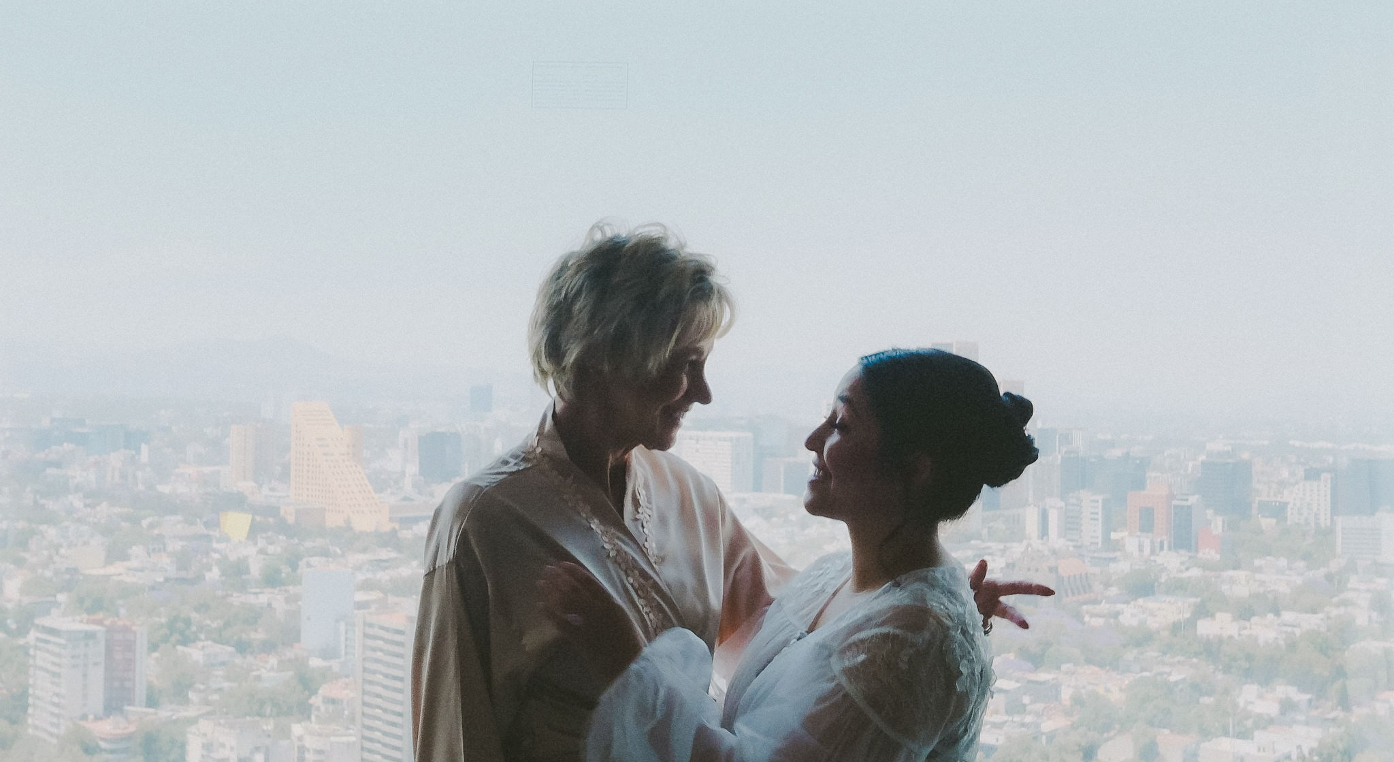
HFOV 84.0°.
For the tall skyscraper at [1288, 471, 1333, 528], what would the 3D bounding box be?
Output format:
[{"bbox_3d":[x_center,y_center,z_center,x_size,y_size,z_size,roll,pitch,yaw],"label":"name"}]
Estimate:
[{"bbox_3d":[471.410,91.070,595.000,25.830,41.810,16.140,0,-2,45],"label":"tall skyscraper"}]

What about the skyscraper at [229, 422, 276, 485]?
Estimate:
[{"bbox_3d":[-461.580,76.940,804.230,30.000,65.500,25.000,0,-1,14],"label":"skyscraper"}]

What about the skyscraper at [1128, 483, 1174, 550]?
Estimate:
[{"bbox_3d":[310.030,92.750,529.020,22.500,47.500,22.000,0,-2,43],"label":"skyscraper"}]

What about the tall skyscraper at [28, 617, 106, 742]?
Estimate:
[{"bbox_3d":[-180.600,85.330,222.000,19.500,31.000,11.000,0,-1,27],"label":"tall skyscraper"}]

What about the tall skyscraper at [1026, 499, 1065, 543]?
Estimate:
[{"bbox_3d":[234.350,94.360,520.000,20.180,27.260,15.090,0,-1,42],"label":"tall skyscraper"}]

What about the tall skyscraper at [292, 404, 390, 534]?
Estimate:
[{"bbox_3d":[-243.380,56.190,525.000,60.240,81.680,25.680,0,-1,28],"label":"tall skyscraper"}]

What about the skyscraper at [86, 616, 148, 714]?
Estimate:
[{"bbox_3d":[-178.170,89.470,237.750,15.000,32.000,10.500,1,-1,-12],"label":"skyscraper"}]

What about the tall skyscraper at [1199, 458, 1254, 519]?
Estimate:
[{"bbox_3d":[447.250,92.100,655.000,38.230,49.810,27.610,2,-1,-38],"label":"tall skyscraper"}]

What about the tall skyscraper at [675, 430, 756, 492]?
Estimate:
[{"bbox_3d":[16.020,75.980,735.000,59.870,55.110,51.890,0,-1,27],"label":"tall skyscraper"}]

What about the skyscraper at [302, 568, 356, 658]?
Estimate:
[{"bbox_3d":[-136.880,88.280,287.070,16.300,35.500,12.000,1,-1,-14],"label":"skyscraper"}]

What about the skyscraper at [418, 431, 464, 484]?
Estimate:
[{"bbox_3d":[-261.510,78.710,790.000,33.540,53.010,27.950,0,-1,30],"label":"skyscraper"}]

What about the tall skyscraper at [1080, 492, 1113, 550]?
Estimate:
[{"bbox_3d":[251.610,93.400,489.080,12.500,43.000,18.000,0,-2,44],"label":"tall skyscraper"}]

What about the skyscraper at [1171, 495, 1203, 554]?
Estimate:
[{"bbox_3d":[322.810,96.030,509.560,21.000,40.500,11.200,2,-2,-44],"label":"skyscraper"}]

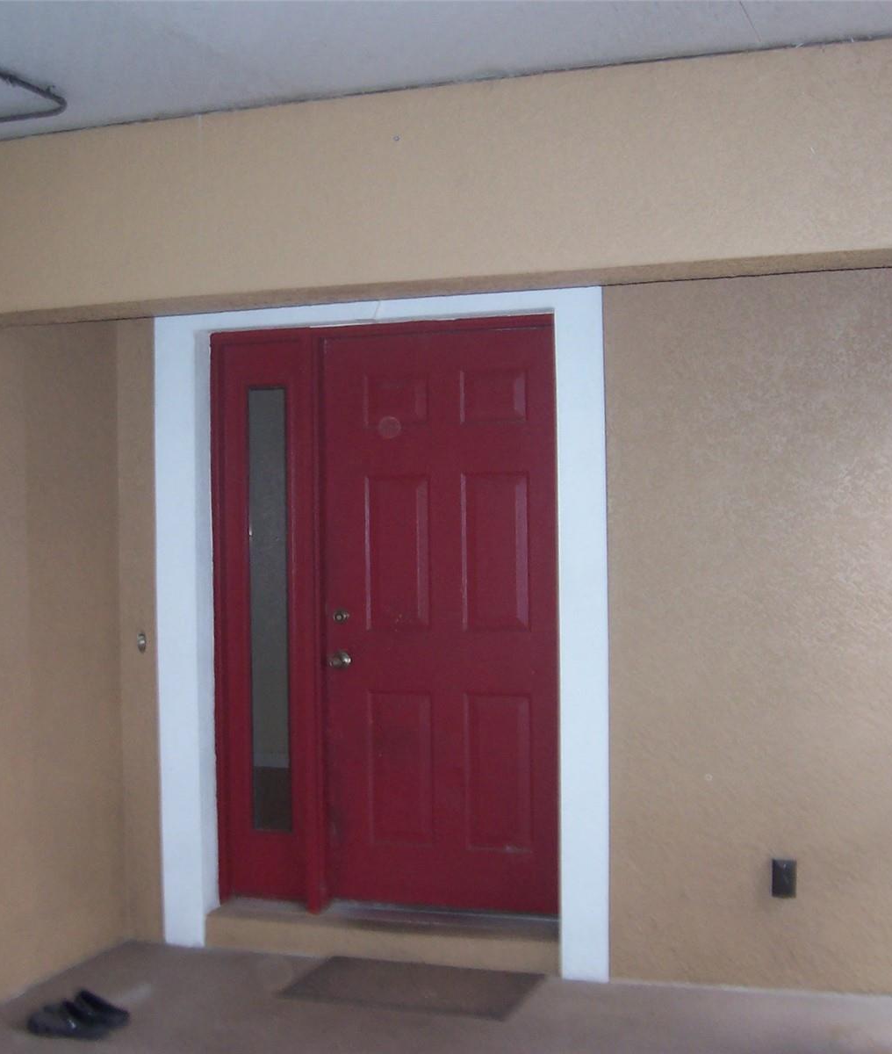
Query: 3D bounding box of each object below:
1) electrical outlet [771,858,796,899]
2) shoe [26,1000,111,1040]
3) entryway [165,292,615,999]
[{"bbox_3d":[1.064,1.111,4.728,0.073,0.117,0.030,-1,0,18],"label":"electrical outlet"},{"bbox_3d":[-1.120,1.456,4.441,0.260,0.075,0.098,-1,0,24],"label":"shoe"},{"bbox_3d":[-0.238,0.362,5.223,1.636,2.266,0.140,-1,0,18],"label":"entryway"}]

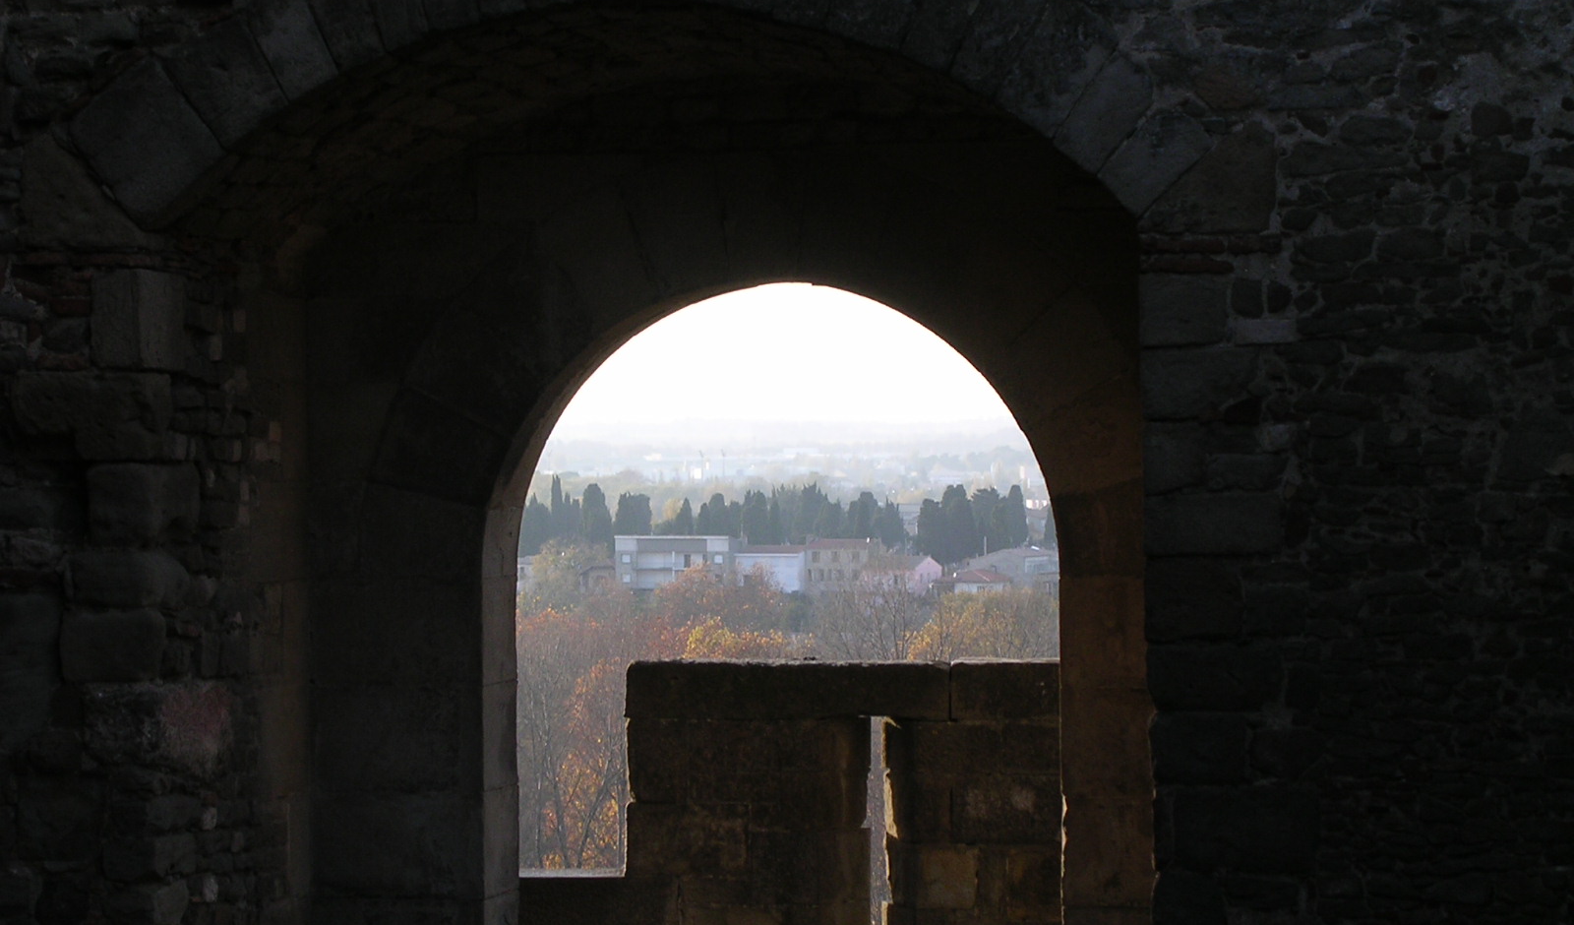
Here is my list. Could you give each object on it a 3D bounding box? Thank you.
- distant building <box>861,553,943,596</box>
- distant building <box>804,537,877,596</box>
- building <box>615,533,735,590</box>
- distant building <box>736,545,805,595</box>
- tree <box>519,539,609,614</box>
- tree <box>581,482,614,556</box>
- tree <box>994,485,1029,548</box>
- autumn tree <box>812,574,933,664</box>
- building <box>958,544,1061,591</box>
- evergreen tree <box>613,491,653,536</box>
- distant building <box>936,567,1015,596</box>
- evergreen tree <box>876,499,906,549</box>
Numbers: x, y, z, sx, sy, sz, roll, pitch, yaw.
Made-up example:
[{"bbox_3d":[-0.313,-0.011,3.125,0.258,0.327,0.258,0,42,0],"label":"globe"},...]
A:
[{"bbox_3d":[15.618,15.365,718.000,9.500,6.400,8.000,0,0,22],"label":"distant building"},{"bbox_3d":[7.760,14.890,742.000,9.200,8.500,8.300,0,0,22],"label":"distant building"},{"bbox_3d":[-15.727,14.424,739.000,16.400,8.600,10.000,0,0,8],"label":"building"},{"bbox_3d":[-2.370,15.320,746.000,9.500,7.300,8.000,0,0,20],"label":"distant building"},{"bbox_3d":[-28.010,14.950,660.000,11.000,10.500,10.500,0,0,0],"label":"tree"},{"bbox_3d":[-28.610,10.570,790.000,5.000,15.000,5.000,0,0,0],"label":"tree"},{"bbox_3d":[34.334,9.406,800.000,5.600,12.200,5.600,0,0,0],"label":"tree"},{"bbox_3d":[6.860,17.740,420.000,10.000,18.000,9.500,0,0,0],"label":"autumn tree"},{"bbox_3d":[32.581,15.037,735.000,16.000,6.800,11.000,0,0,10],"label":"building"},{"bbox_3d":[-23.320,11.550,790.000,5.800,14.000,5.800,0,0,0],"label":"evergreen tree"},{"bbox_3d":[25.730,16.860,715.000,9.500,4.800,7.500,0,0,22],"label":"distant building"},{"bbox_3d":[15.897,10.159,800.000,4.500,9.200,4.500,0,0,0],"label":"evergreen tree"}]

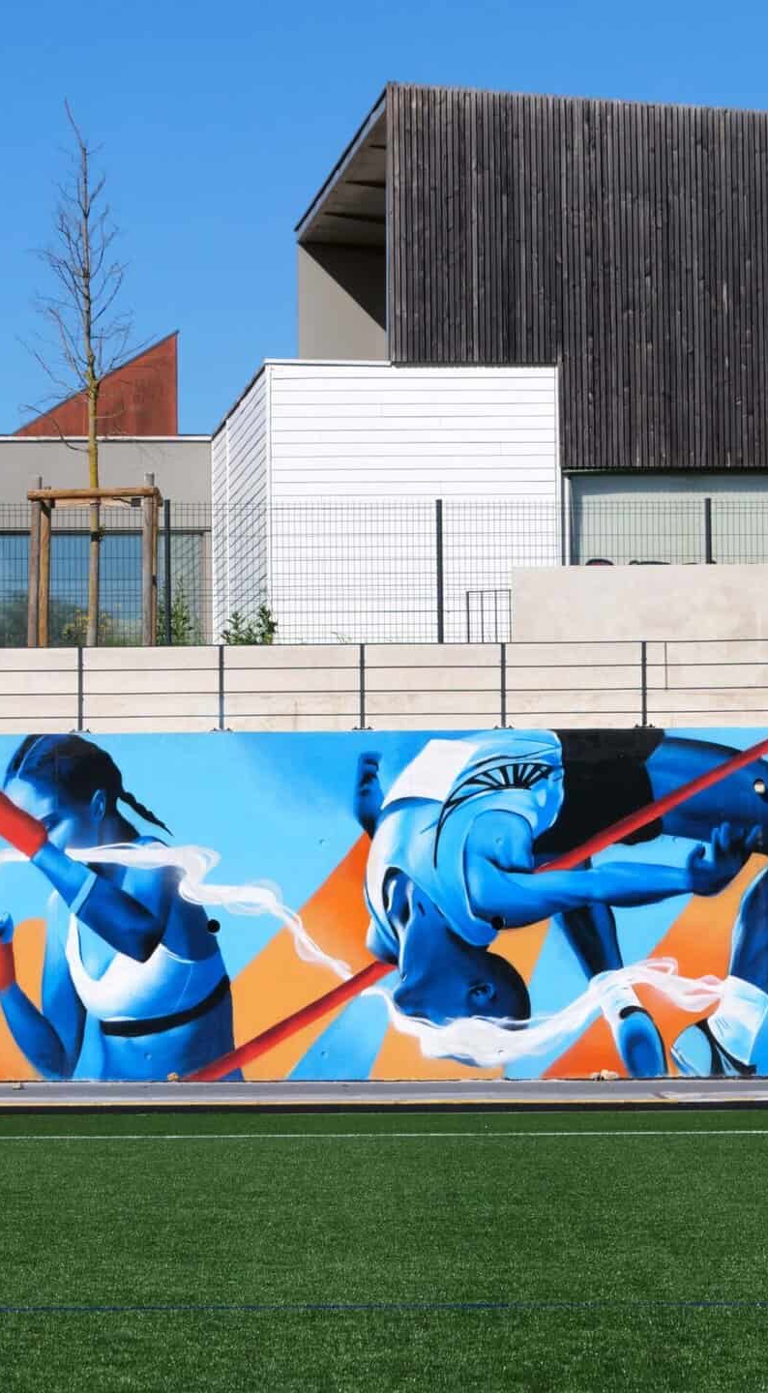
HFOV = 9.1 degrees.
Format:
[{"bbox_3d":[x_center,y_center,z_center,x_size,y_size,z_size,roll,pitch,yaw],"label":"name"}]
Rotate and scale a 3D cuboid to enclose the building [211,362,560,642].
[{"bbox_3d":[-0.048,-1.856,60.157,3.400,3.650,8.400,0,-3,-6],"label":"building"}]

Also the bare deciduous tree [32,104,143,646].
[{"bbox_3d":[-2.667,-2.725,43.500,1.080,5.200,1.080,0,-3,-6],"label":"bare deciduous tree"}]

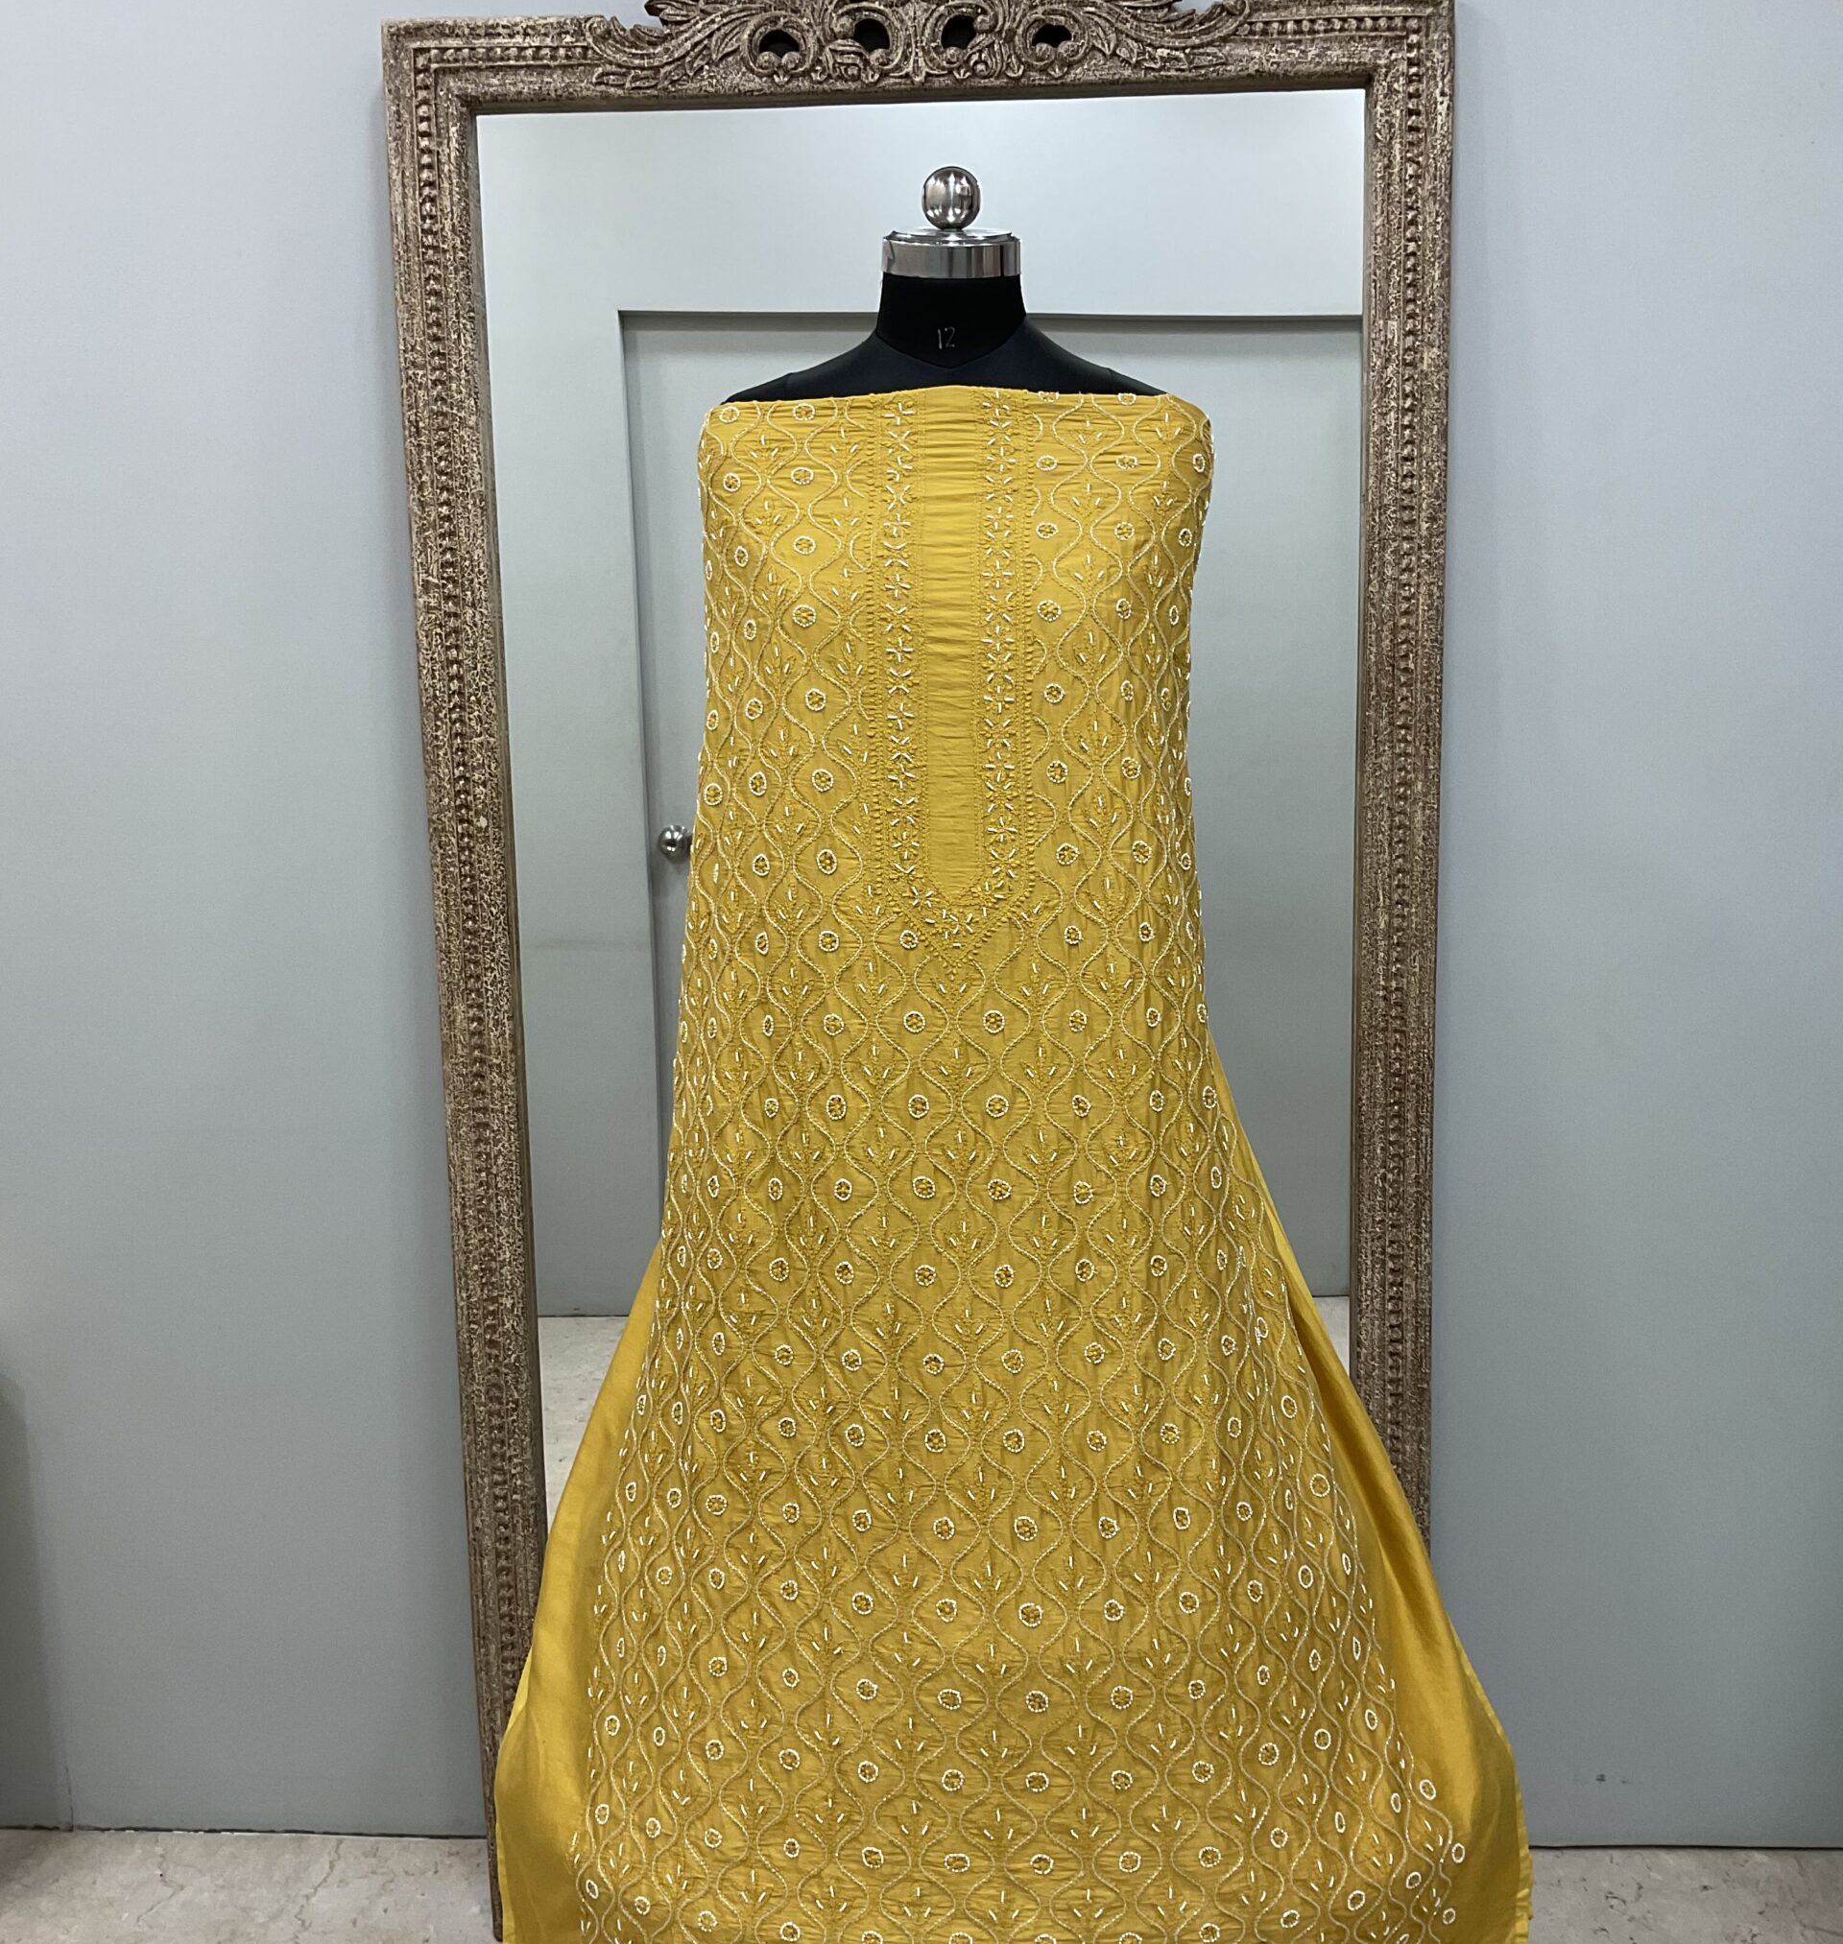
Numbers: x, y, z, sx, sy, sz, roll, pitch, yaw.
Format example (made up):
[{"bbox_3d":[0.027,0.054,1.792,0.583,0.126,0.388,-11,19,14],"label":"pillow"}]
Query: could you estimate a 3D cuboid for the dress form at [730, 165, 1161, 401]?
[{"bbox_3d":[0.042,0.220,1.782,0.450,1.730,0.400,-1,12,1],"label":"dress form"}]

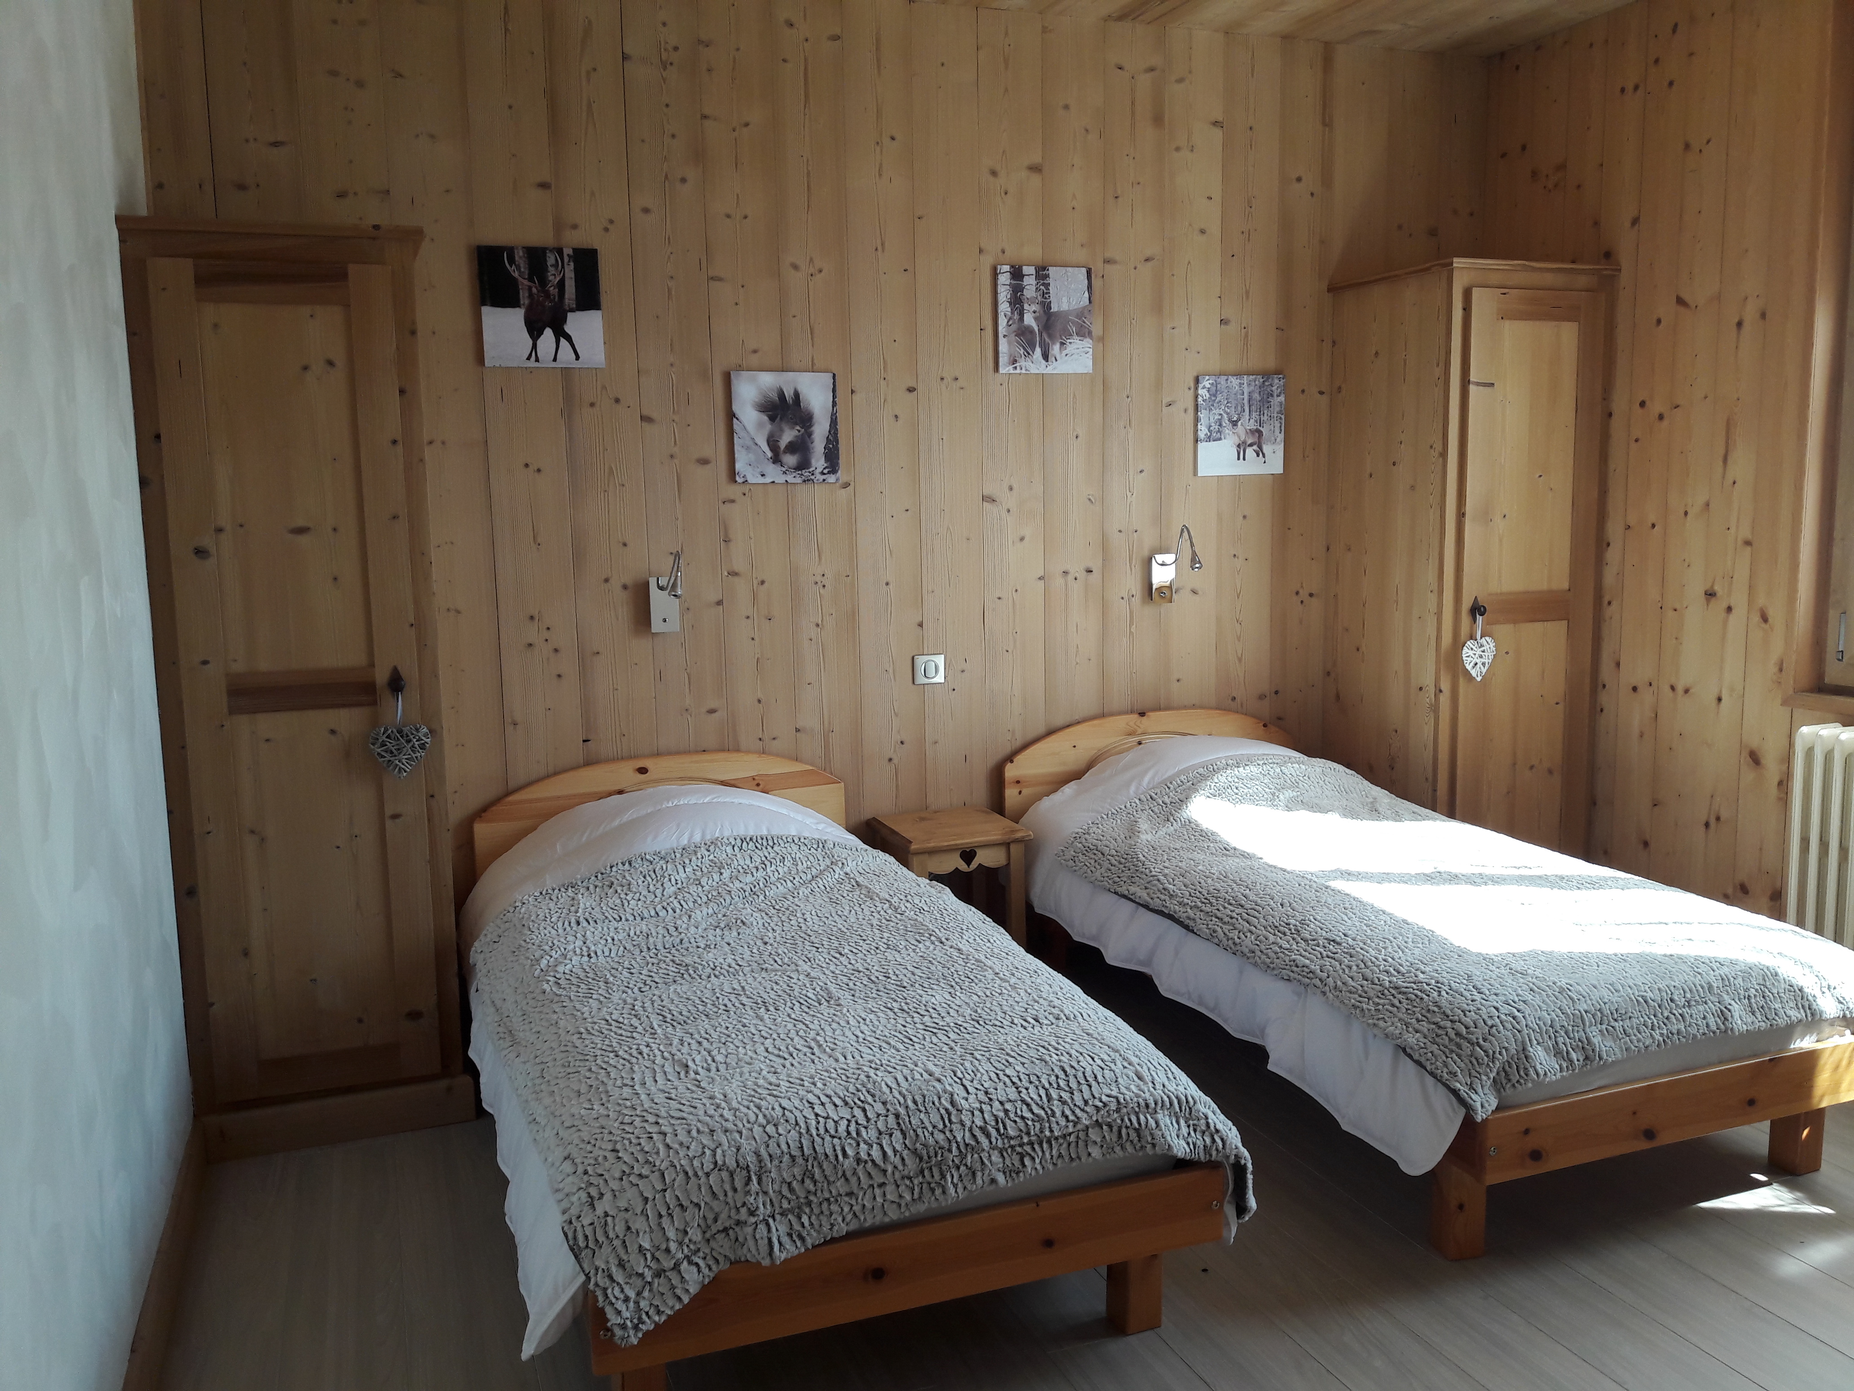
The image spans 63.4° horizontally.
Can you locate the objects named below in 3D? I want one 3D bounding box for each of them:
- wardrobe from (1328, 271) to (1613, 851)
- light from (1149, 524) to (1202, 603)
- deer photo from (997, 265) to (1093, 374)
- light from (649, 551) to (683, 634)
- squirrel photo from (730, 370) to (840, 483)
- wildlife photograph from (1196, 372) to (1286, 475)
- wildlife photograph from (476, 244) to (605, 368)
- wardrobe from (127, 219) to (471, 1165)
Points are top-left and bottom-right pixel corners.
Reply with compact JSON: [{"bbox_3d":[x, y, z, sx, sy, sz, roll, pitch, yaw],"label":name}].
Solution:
[{"bbox_3d":[1.583,-0.251,4.447,0.575,1.922,0.554,-4,8,-20],"label":"wardrobe"},{"bbox_3d":[0.709,-0.375,4.309,0.074,0.226,0.160,-4,8,-20],"label":"light"},{"bbox_3d":[0.326,-1.037,4.155,0.286,0.286,0.020,-4,8,-20],"label":"deer photo"},{"bbox_3d":[-0.654,-0.260,3.803,0.076,0.211,0.160,-4,8,-20],"label":"light"},{"bbox_3d":[-0.369,-0.699,3.932,0.286,0.286,0.020,-4,8,-20],"label":"squirrel photo"},{"bbox_3d":[0.920,-0.792,4.413,0.286,0.286,0.020,-4,8,-20],"label":"wildlife photograph"},{"bbox_3d":[-0.944,-0.950,3.680,0.286,0.286,0.020,-4,8,-20],"label":"wildlife photograph"},{"bbox_3d":[-1.367,-0.029,3.339,0.557,1.892,0.569,-4,8,-20],"label":"wardrobe"}]

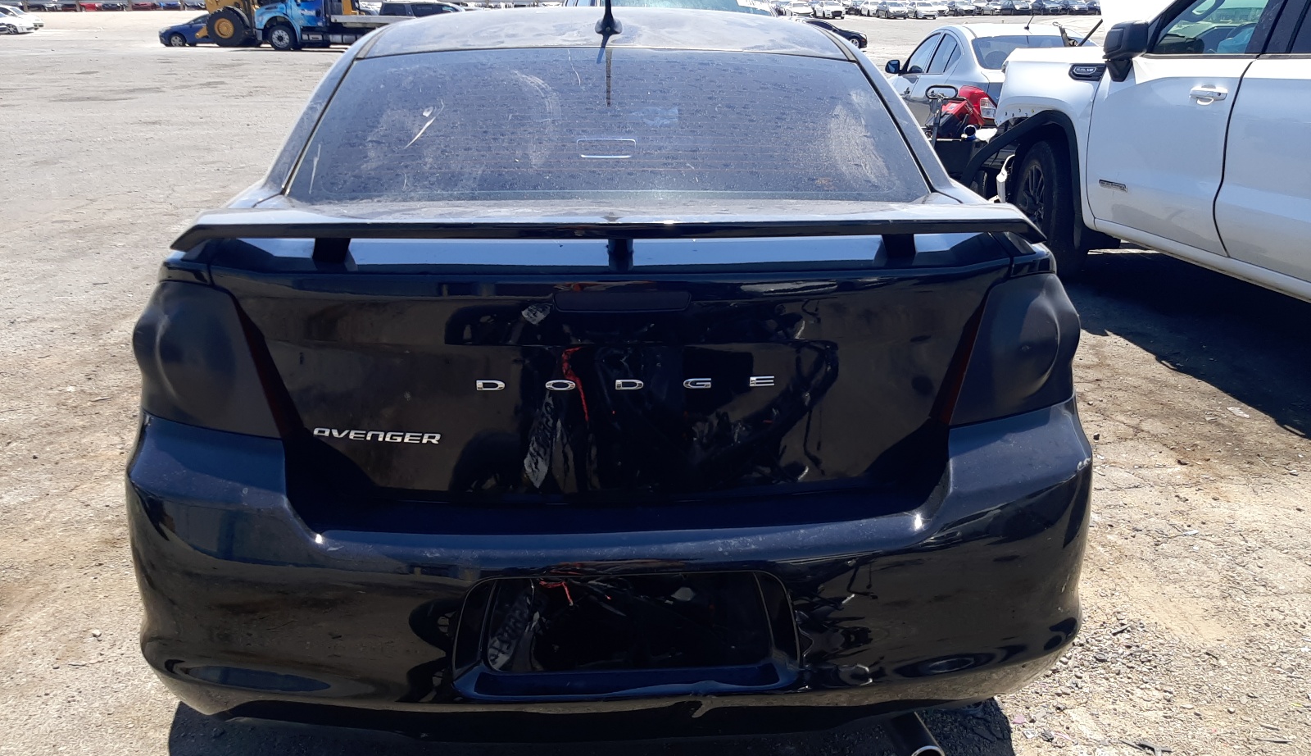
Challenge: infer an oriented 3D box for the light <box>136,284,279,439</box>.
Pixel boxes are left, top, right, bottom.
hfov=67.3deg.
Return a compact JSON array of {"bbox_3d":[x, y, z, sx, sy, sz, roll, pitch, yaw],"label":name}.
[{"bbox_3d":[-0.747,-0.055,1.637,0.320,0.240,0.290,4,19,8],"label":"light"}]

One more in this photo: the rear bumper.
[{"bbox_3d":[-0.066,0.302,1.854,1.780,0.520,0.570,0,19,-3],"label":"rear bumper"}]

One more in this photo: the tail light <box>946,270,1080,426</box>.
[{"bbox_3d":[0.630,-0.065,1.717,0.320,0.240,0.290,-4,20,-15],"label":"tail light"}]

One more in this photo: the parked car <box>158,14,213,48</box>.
[{"bbox_3d":[-19.249,-15.327,43.570,4.400,1.470,1.770,-1,19,-4],"label":"parked car"}]

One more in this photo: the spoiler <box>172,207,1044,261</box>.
[{"bbox_3d":[-0.054,-0.223,1.583,1.400,0.090,0.240,0,19,-3],"label":"spoiler"}]

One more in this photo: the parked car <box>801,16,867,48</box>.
[{"bbox_3d":[8.485,-17.822,51.224,4.650,1.440,1.820,4,19,9],"label":"parked car"}]

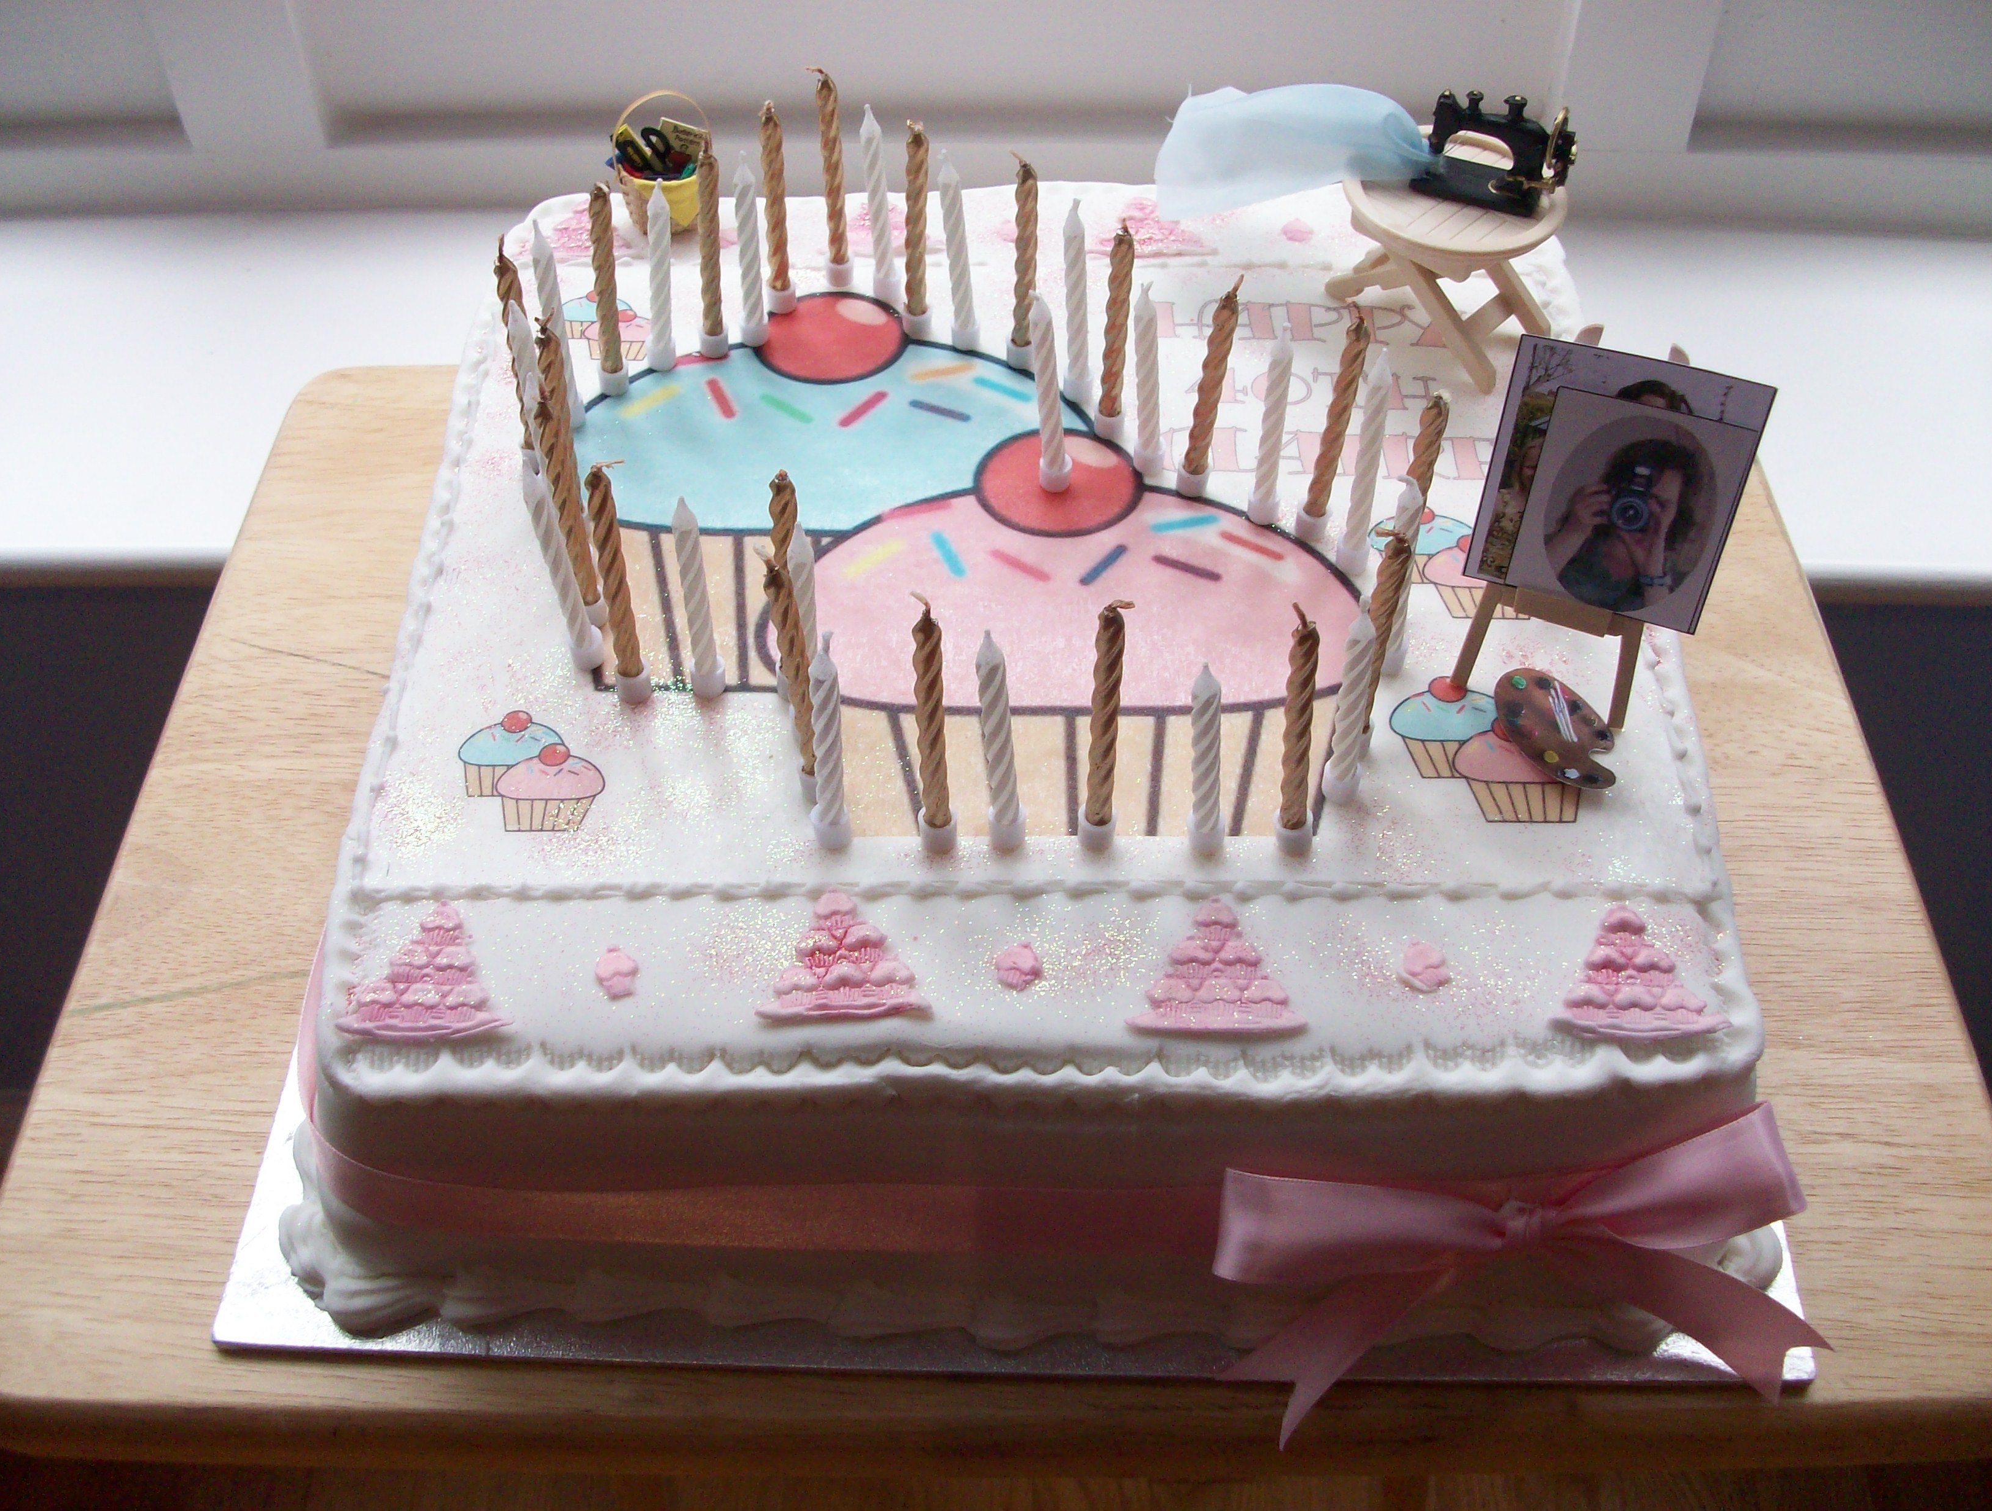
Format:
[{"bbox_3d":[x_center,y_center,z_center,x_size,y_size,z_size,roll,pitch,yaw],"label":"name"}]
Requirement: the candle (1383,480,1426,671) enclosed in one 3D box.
[{"bbox_3d":[0.092,-0.042,0.451,0.006,0.057,0.006,-3,49,3],"label":"candle"}]

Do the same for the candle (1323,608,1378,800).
[{"bbox_3d":[0.077,-0.012,0.425,0.006,0.058,0.006,-2,49,2],"label":"candle"}]

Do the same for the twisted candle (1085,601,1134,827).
[{"bbox_3d":[0.023,-0.007,0.410,0.006,0.069,0.006,0,49,0],"label":"twisted candle"}]

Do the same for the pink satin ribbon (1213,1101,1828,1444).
[{"bbox_3d":[0.111,0.107,0.411,0.132,0.075,0.048,0,50,0],"label":"pink satin ribbon"}]

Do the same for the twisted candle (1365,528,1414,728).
[{"bbox_3d":[0.083,-0.025,0.430,0.006,0.062,0.006,0,49,-1],"label":"twisted candle"}]

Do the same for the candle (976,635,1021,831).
[{"bbox_3d":[0.000,-0.005,0.415,0.006,0.058,0.006,-3,47,3],"label":"candle"}]

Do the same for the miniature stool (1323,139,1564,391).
[{"bbox_3d":[0.123,-0.136,0.544,0.060,0.045,0.059,0,49,0],"label":"miniature stool"}]

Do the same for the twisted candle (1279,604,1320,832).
[{"bbox_3d":[0.063,-0.007,0.411,0.007,0.066,0.007,-3,47,3],"label":"twisted candle"}]

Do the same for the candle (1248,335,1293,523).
[{"bbox_3d":[0.069,-0.082,0.486,0.006,0.056,0.006,-1,49,1],"label":"candle"}]

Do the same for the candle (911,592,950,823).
[{"bbox_3d":[-0.013,-0.008,0.410,0.006,0.069,0.006,0,46,1],"label":"candle"}]

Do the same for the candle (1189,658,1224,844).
[{"bbox_3d":[0.045,-0.001,0.417,0.006,0.055,0.006,-3,49,4],"label":"candle"}]

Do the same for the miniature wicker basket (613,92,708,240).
[{"bbox_3d":[-0.098,-0.174,0.577,0.028,0.044,0.026,-2,49,-2],"label":"miniature wicker basket"}]

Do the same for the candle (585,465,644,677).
[{"bbox_3d":[-0.085,-0.040,0.442,0.007,0.062,0.007,1,47,-1],"label":"candle"}]

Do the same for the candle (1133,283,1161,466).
[{"bbox_3d":[0.038,-0.096,0.499,0.008,0.057,0.008,-3,52,3],"label":"candle"}]

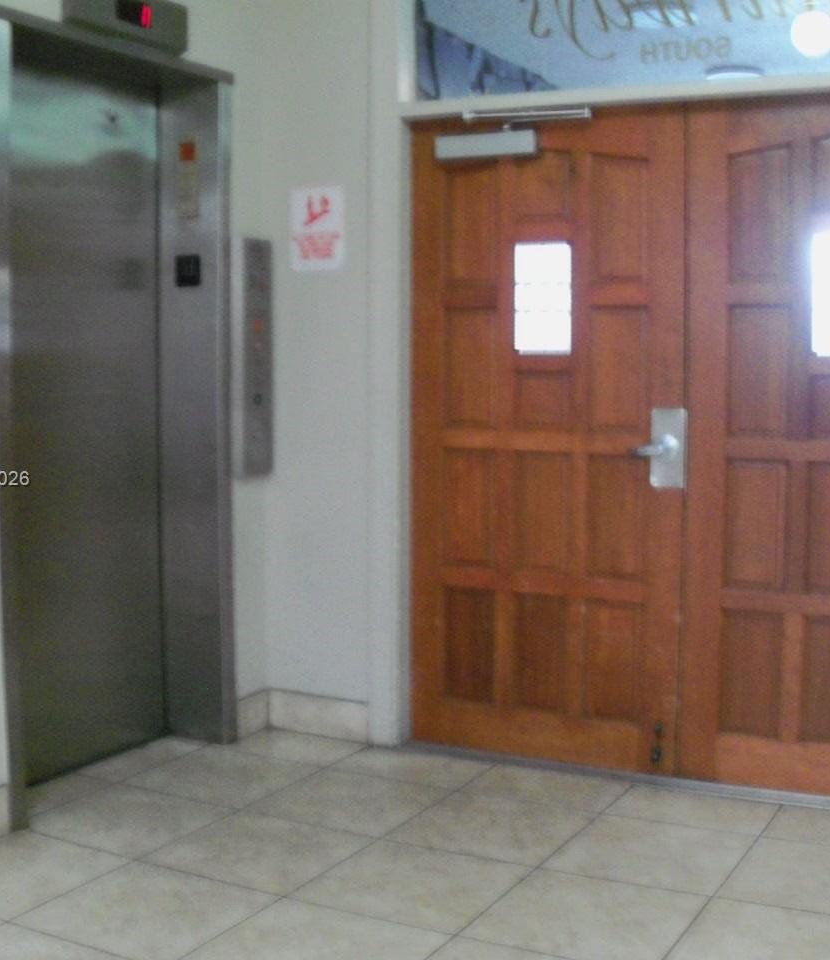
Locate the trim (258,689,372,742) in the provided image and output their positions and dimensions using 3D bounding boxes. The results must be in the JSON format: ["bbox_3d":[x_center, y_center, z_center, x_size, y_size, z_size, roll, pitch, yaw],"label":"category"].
[{"bbox_3d":[-0.337,0.806,4.404,0.400,0.137,0.015,3,5,28],"label":"trim"}]

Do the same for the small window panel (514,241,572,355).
[{"bbox_3d":[0.400,-0.561,4.022,0.187,0.338,0.030,3,5,28],"label":"small window panel"}]

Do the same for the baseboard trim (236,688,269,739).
[{"bbox_3d":[-0.549,0.804,4.417,0.015,0.137,0.190,3,5,28],"label":"baseboard trim"}]

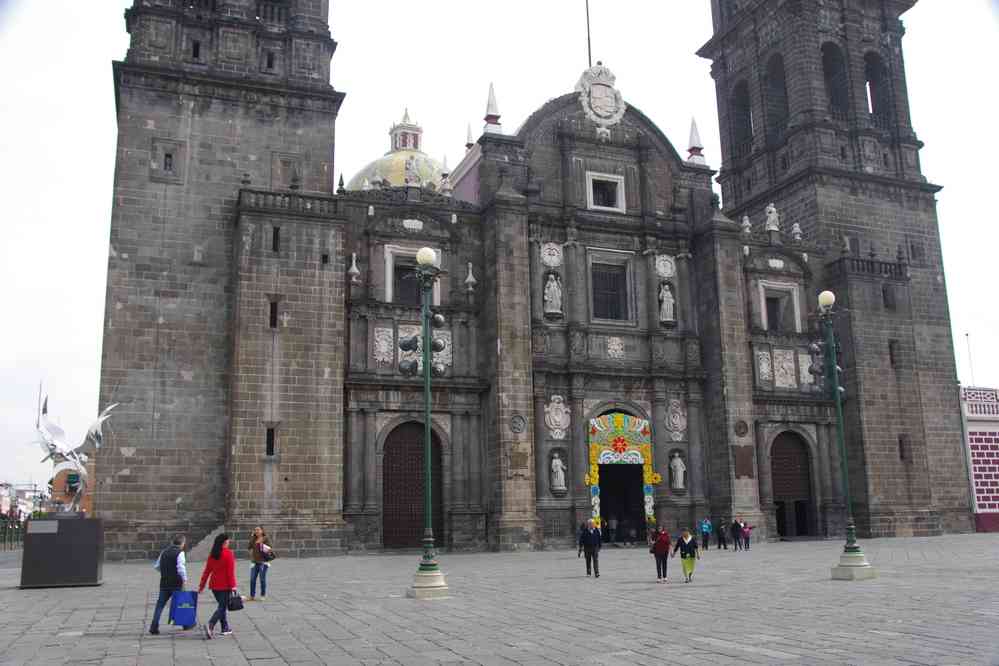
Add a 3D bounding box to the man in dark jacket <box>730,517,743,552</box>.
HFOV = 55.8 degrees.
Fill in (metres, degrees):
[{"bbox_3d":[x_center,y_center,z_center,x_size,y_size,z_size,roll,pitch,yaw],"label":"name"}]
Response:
[{"bbox_3d":[12.826,10.907,51.000,0.500,1.680,0.550,-10,-15,35],"label":"man in dark jacket"}]

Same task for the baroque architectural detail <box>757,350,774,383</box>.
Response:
[{"bbox_3d":[19.170,2.416,67.993,1.035,2.172,0.250,4,-12,-23],"label":"baroque architectural detail"}]

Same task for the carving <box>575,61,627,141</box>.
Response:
[{"bbox_3d":[7.546,-17.288,70.351,3.689,5.639,0.500,3,-12,-20],"label":"carving"}]

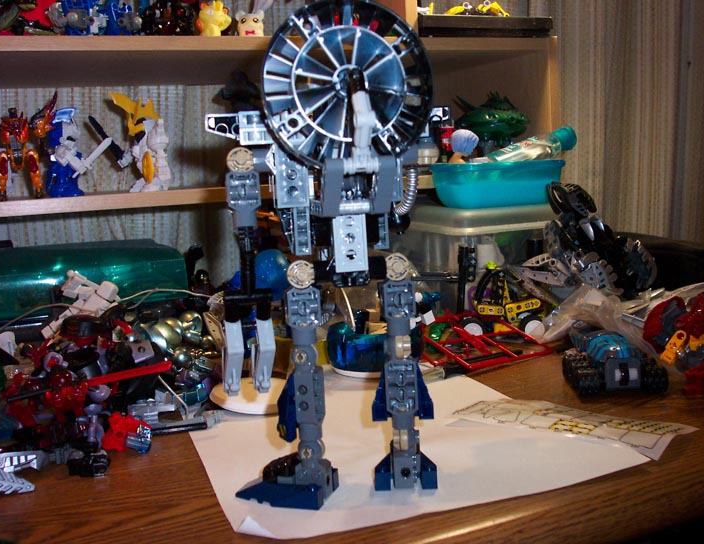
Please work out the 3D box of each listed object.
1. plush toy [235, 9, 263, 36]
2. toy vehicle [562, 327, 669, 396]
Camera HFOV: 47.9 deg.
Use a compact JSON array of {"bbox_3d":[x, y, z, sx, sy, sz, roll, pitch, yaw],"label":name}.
[{"bbox_3d":[-0.116,-0.279,0.900,0.030,0.037,0.027,-4,7,-10],"label":"plush toy"},{"bbox_3d":[0.190,0.062,0.578,0.062,0.037,0.070,-2,7,6],"label":"toy vehicle"}]

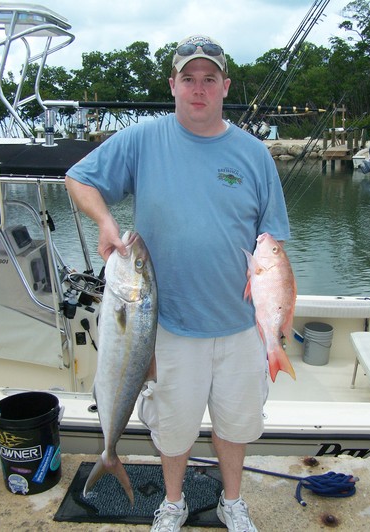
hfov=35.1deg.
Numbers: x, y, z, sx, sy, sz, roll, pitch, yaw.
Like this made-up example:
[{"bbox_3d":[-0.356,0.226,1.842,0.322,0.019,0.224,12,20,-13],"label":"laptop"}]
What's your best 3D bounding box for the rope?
[{"bbox_3d":[0.370,0.937,2.616,0.788,0.074,0.266,4,14,15],"label":"rope"}]

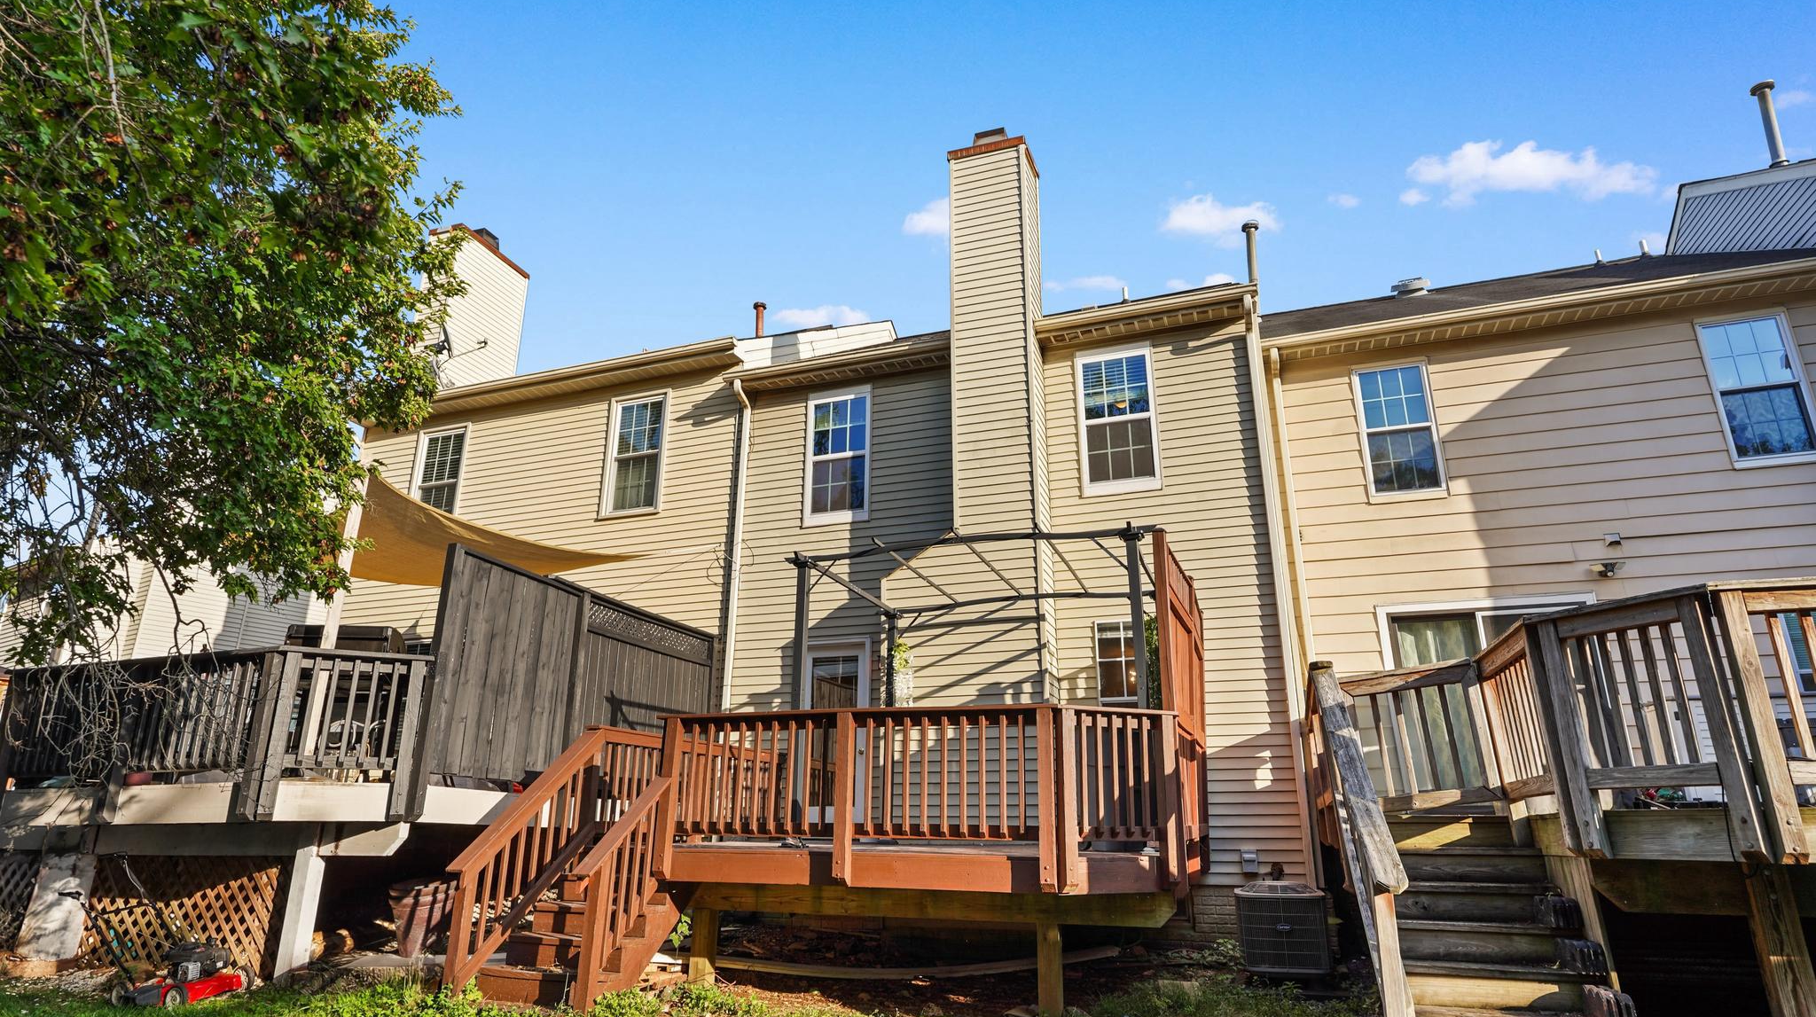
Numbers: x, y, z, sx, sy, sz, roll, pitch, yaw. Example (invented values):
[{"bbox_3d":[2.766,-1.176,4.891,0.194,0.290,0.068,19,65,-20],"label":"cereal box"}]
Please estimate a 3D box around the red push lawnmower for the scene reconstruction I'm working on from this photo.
[{"bbox_3d":[-5.012,2.854,6.514,0.550,0.980,1.420,-2,-18,7],"label":"red push lawnmower"}]

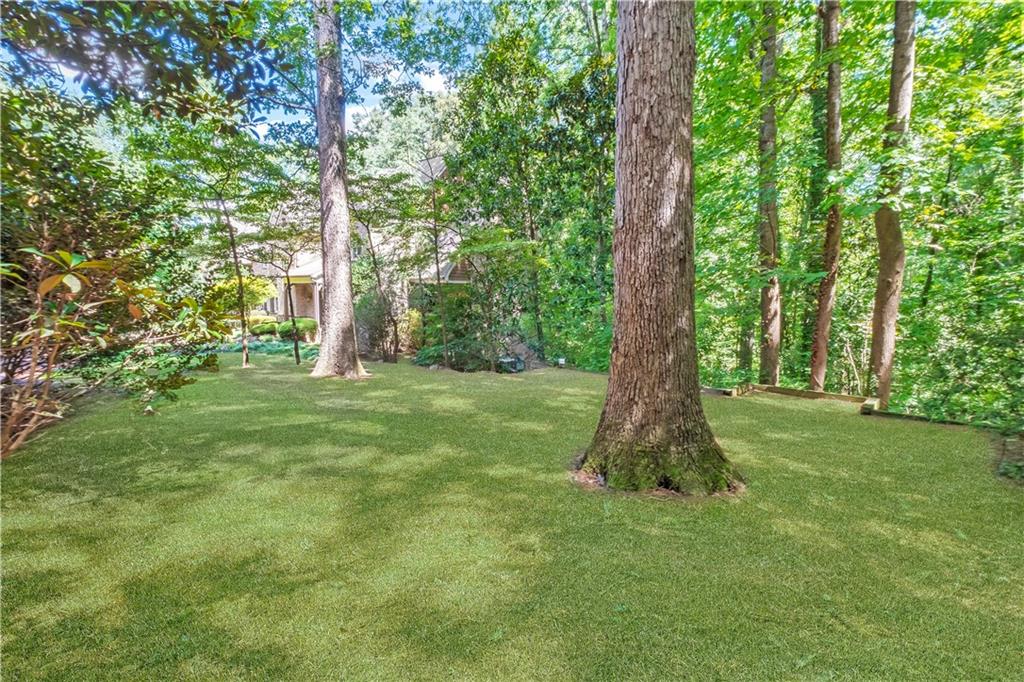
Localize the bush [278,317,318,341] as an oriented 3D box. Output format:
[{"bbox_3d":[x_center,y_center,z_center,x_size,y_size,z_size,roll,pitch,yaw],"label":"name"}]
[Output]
[{"bbox_3d":[-8.300,-0.440,16.500,1.400,0.980,1.350,0,4,0],"label":"bush"}]

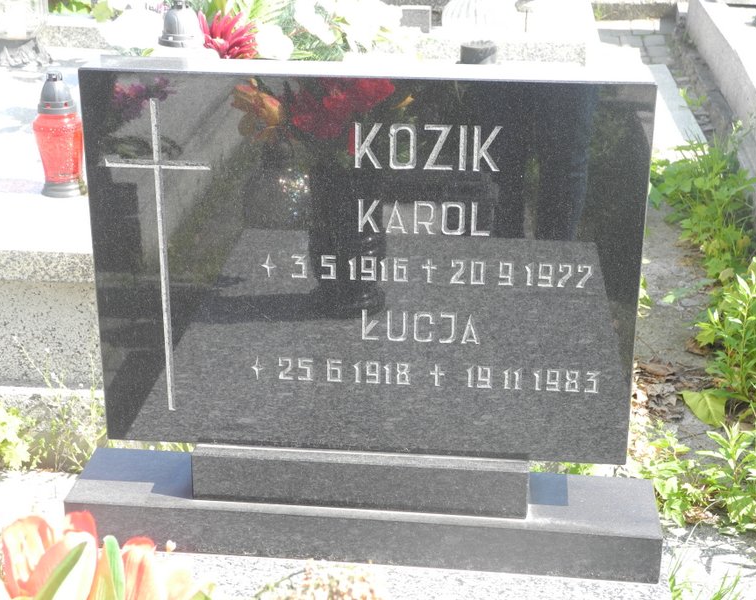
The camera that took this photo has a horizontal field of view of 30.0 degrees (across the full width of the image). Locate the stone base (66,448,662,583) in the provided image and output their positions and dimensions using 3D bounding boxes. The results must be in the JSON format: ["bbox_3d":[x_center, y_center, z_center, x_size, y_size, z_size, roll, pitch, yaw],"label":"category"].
[{"bbox_3d":[-0.018,0.277,1.833,0.750,0.067,0.148,2,22,5],"label":"stone base"}]

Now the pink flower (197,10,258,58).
[{"bbox_3d":[-0.359,-0.627,3.368,0.137,0.125,0.105,2,22,5],"label":"pink flower"}]

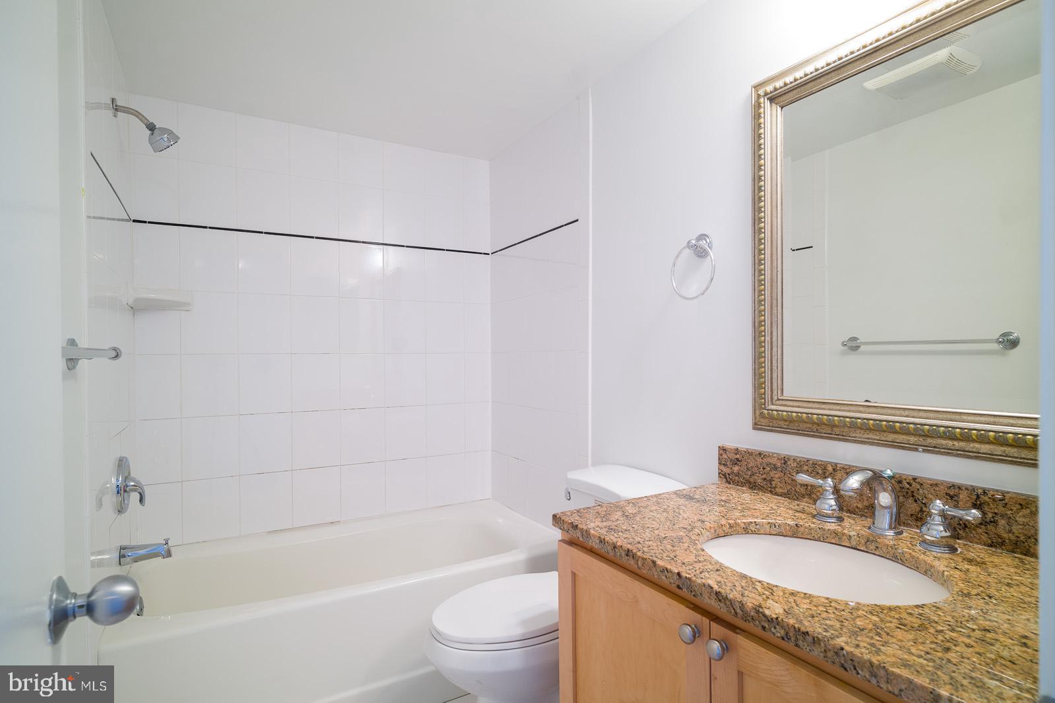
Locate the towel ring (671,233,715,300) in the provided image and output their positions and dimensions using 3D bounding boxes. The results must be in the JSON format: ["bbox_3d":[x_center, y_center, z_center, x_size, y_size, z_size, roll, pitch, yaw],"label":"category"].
[{"bbox_3d":[0.480,-0.242,1.503,0.064,0.192,0.162,0,0,-29],"label":"towel ring"}]

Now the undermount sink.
[{"bbox_3d":[0.490,0.457,0.915,0.360,0.165,0.420,0,0,-30],"label":"undermount sink"}]

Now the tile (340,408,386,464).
[{"bbox_3d":[-0.766,0.392,2.462,0.201,0.252,0.010,0,0,-28],"label":"tile"}]

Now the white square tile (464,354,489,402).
[{"bbox_3d":[-0.257,0.136,2.731,0.146,0.252,0.010,0,-1,-29],"label":"white square tile"}]

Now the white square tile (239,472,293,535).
[{"bbox_3d":[-1.114,0.646,2.249,0.201,0.249,0.010,0,-1,-29],"label":"white square tile"}]

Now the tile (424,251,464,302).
[{"bbox_3d":[-0.417,-0.376,2.656,0.200,0.257,0.010,0,-1,-28],"label":"tile"}]

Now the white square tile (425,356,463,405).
[{"bbox_3d":[-0.415,0.136,2.662,0.202,0.254,0.010,0,0,-29],"label":"white square tile"}]

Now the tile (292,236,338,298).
[{"bbox_3d":[-0.947,-0.373,2.357,0.201,0.257,0.010,0,-1,-29],"label":"tile"}]

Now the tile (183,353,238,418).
[{"bbox_3d":[-1.301,0.140,2.169,0.200,0.253,0.010,0,-1,-28],"label":"tile"}]

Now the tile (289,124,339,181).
[{"bbox_3d":[-0.955,-0.886,2.368,0.202,0.226,0.010,0,0,-29],"label":"tile"}]

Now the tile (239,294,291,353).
[{"bbox_3d":[-1.127,-0.114,2.269,0.201,0.252,0.010,0,0,-28],"label":"tile"}]

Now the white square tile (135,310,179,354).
[{"bbox_3d":[-1.460,-0.115,2.088,0.151,0.253,0.010,0,-1,-28],"label":"white square tile"}]

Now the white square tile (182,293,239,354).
[{"bbox_3d":[-1.306,-0.115,2.171,0.202,0.254,0.010,0,0,-29],"label":"white square tile"}]

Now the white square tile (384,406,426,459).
[{"bbox_3d":[-0.591,0.393,2.564,0.202,0.254,0.010,0,0,-29],"label":"white square tile"}]

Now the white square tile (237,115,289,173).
[{"bbox_3d":[-1.133,-0.885,2.271,0.201,0.226,0.010,0,0,-28],"label":"white square tile"}]

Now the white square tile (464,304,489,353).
[{"bbox_3d":[-0.260,-0.119,2.736,0.145,0.253,0.010,0,-1,-28],"label":"white square tile"}]

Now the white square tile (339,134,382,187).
[{"bbox_3d":[-0.775,-0.885,2.459,0.201,0.227,0.010,0,-1,-29],"label":"white square tile"}]

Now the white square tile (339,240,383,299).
[{"bbox_3d":[-0.770,-0.374,2.455,0.201,0.257,0.010,0,-1,-29],"label":"white square tile"}]

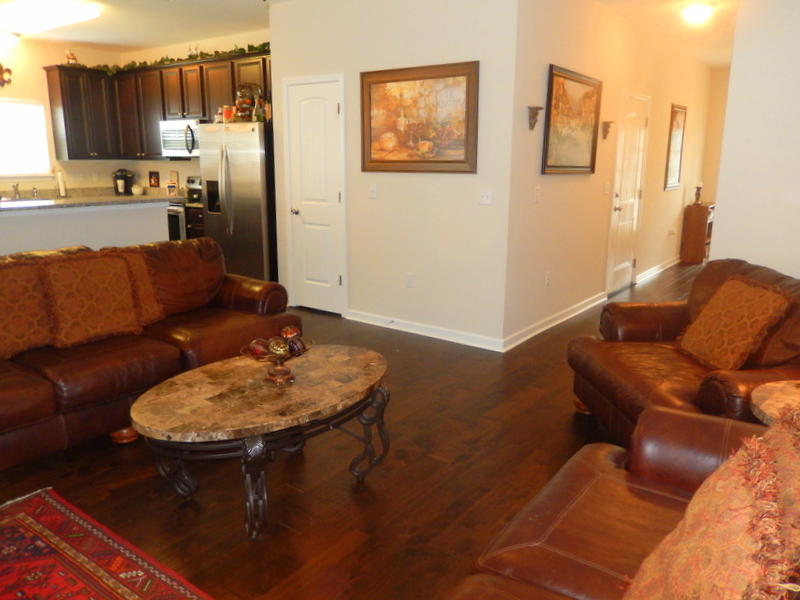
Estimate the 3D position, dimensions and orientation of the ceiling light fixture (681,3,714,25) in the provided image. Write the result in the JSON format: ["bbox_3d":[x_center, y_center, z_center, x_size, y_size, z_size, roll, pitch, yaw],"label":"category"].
[{"bbox_3d":[2.599,-2.511,5.045,0.340,0.140,0.340,10,16,35],"label":"ceiling light fixture"}]

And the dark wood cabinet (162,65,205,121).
[{"bbox_3d":[-2.329,-2.325,6.541,0.762,0.545,0.320,10,16,35],"label":"dark wood cabinet"}]

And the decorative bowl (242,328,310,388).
[{"bbox_3d":[-0.495,0.234,2.363,0.290,0.200,0.290,0,13,0],"label":"decorative bowl"}]

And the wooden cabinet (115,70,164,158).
[{"bbox_3d":[-3.063,-2.236,7.123,1.065,0.995,0.320,10,16,35],"label":"wooden cabinet"}]

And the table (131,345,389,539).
[{"bbox_3d":[-0.520,0.574,2.446,0.754,0.500,1.106,12,18,40],"label":"table"}]

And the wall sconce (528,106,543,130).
[{"bbox_3d":[0.965,-1.290,4.102,0.080,0.165,0.100,10,16,35],"label":"wall sconce"}]

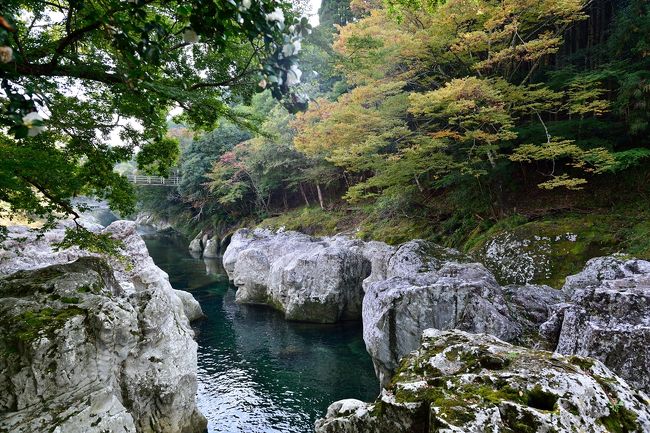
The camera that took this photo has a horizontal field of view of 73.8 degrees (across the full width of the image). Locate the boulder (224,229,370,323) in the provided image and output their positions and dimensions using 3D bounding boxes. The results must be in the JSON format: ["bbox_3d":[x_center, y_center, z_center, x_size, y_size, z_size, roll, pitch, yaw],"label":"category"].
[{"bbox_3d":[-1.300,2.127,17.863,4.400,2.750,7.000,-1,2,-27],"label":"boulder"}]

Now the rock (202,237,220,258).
[{"bbox_3d":[-8.600,2.279,32.872,1.250,1.650,1.300,0,2,0],"label":"rock"}]

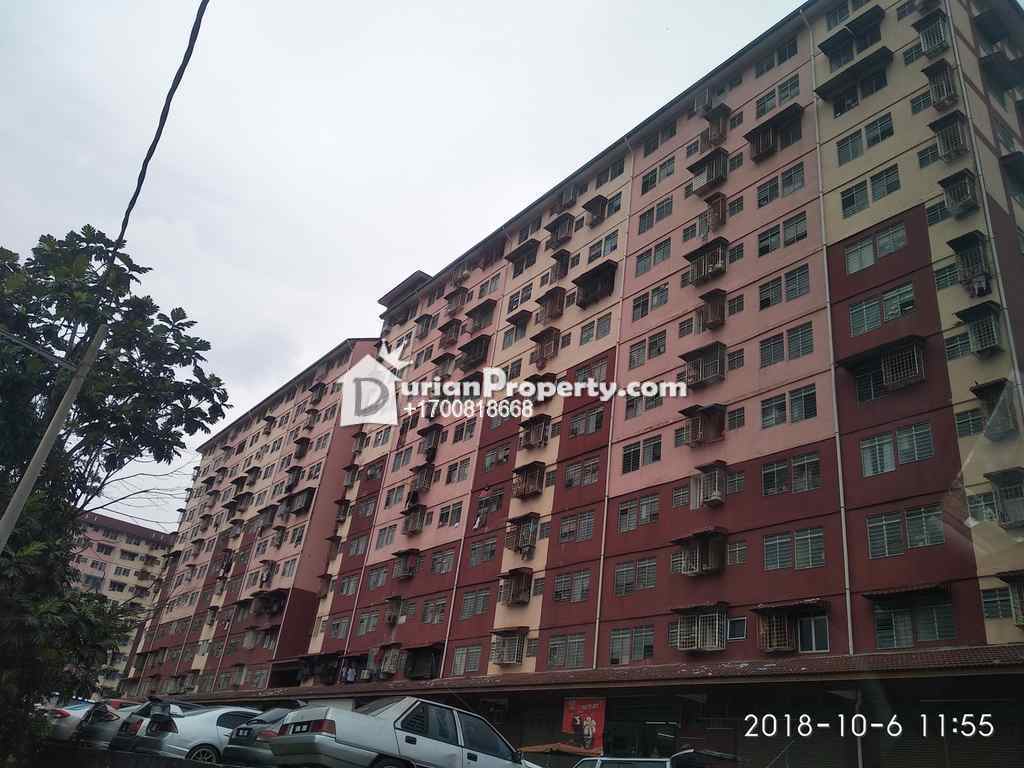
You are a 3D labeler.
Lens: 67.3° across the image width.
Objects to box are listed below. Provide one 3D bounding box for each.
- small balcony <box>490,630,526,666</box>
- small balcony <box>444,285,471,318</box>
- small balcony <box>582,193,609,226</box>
[{"bbox_3d":[-0.220,12.345,35.994,0.579,1.452,2.157,25,-32,-29],"label":"small balcony"},{"bbox_3d":[-4.181,-6.072,57.106,0.680,1.800,2.150,26,-33,-30],"label":"small balcony"},{"bbox_3d":[4.936,-10.273,46.056,0.680,1.550,1.600,26,-33,-30],"label":"small balcony"}]

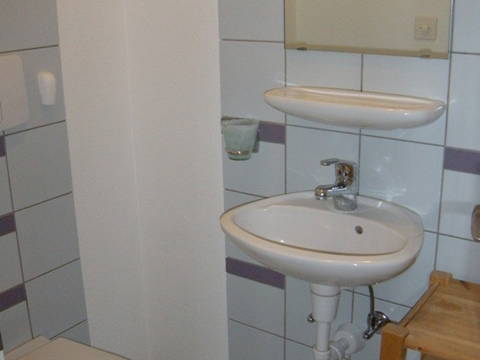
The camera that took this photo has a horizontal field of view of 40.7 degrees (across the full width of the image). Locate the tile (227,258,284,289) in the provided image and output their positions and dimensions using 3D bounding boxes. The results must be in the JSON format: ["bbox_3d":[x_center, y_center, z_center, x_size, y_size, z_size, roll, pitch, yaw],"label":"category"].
[{"bbox_3d":[0.044,0.255,1.795,0.198,0.048,0.012,11,21,33],"label":"tile"}]

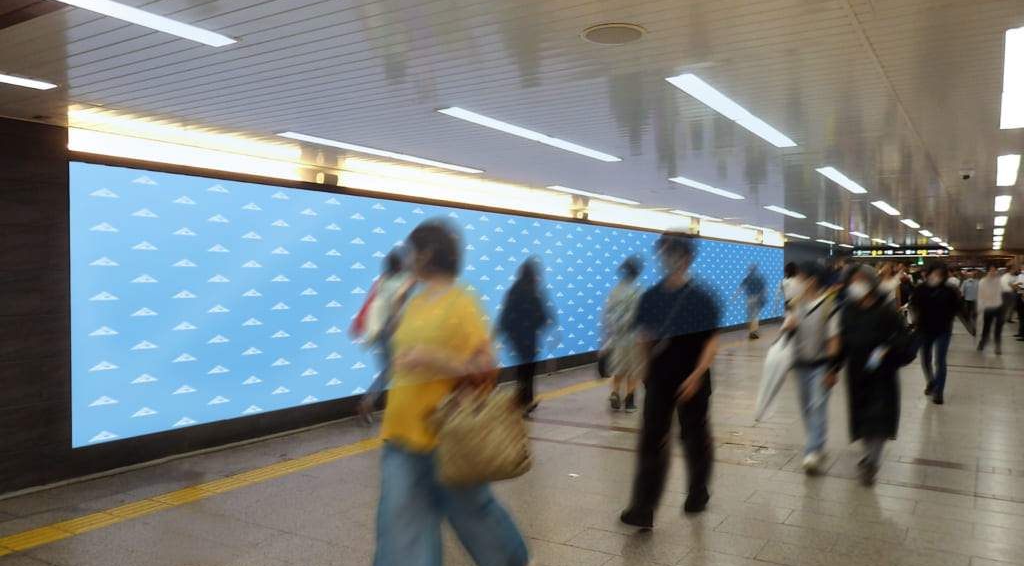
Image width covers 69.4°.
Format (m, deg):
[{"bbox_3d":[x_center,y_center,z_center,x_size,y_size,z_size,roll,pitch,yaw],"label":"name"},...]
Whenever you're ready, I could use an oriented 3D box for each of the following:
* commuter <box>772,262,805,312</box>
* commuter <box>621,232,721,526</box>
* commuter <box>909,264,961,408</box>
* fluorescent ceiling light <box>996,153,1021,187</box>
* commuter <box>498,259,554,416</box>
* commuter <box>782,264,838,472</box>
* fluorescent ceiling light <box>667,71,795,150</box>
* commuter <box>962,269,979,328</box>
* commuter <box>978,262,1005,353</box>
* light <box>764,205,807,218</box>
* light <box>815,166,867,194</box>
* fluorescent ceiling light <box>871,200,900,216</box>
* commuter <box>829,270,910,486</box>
[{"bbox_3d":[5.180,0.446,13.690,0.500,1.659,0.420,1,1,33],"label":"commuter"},{"bbox_3d":[0.941,0.544,4.369,0.510,1.684,0.520,1,1,33],"label":"commuter"},{"bbox_3d":[4.822,0.550,8.400,0.560,1.576,0.480,0,0,32],"label":"commuter"},{"bbox_3d":[4.805,-1.076,7.180,0.155,0.070,2.356,1,1,33],"label":"fluorescent ceiling light"},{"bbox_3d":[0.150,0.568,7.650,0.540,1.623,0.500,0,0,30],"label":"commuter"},{"bbox_3d":[2.234,0.618,5.480,0.520,1.518,0.450,0,0,30],"label":"commuter"},{"bbox_3d":[1.665,-1.170,5.279,0.169,0.060,2.703,0,0,33],"label":"fluorescent ceiling light"},{"bbox_3d":[12.157,0.441,19.552,0.480,1.553,0.340,1,1,33],"label":"commuter"},{"bbox_3d":[8.924,0.468,13.750,0.470,1.631,0.420,1,1,33],"label":"commuter"},{"bbox_3d":[4.450,-1.138,11.944,0.155,0.070,2.356,1,1,33],"label":"light"},{"bbox_3d":[4.012,-1.212,8.912,0.172,0.060,2.760,0,0,33],"label":"light"},{"bbox_3d":[5.678,-1.126,11.180,0.155,0.070,2.356,1,1,33],"label":"fluorescent ceiling light"},{"bbox_3d":[2.533,0.628,5.240,0.580,1.497,0.500,0,0,30],"label":"commuter"}]

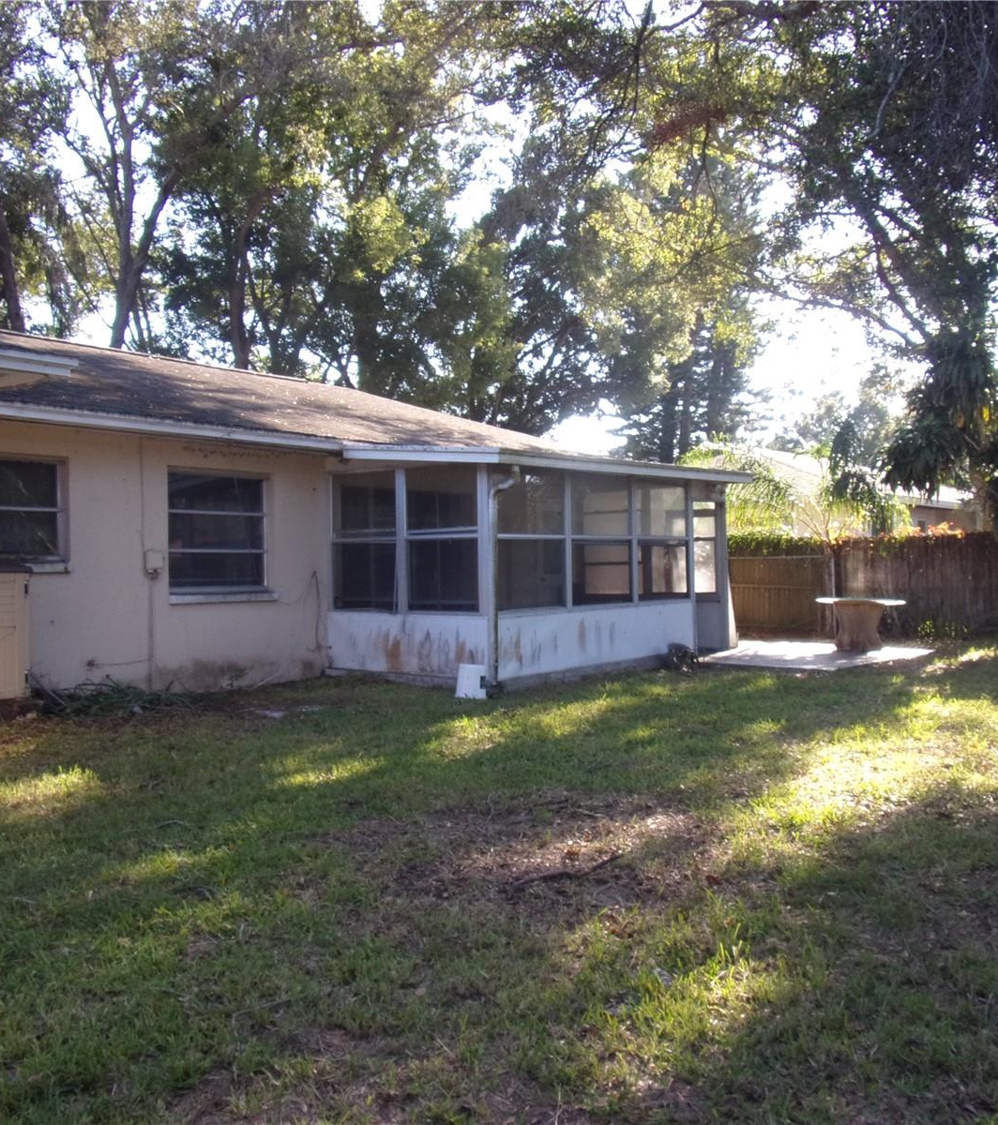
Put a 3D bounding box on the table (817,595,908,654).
[{"bbox_3d":[5.292,0.916,15.200,1.330,0.720,1.330,-1,0,0],"label":"table"}]

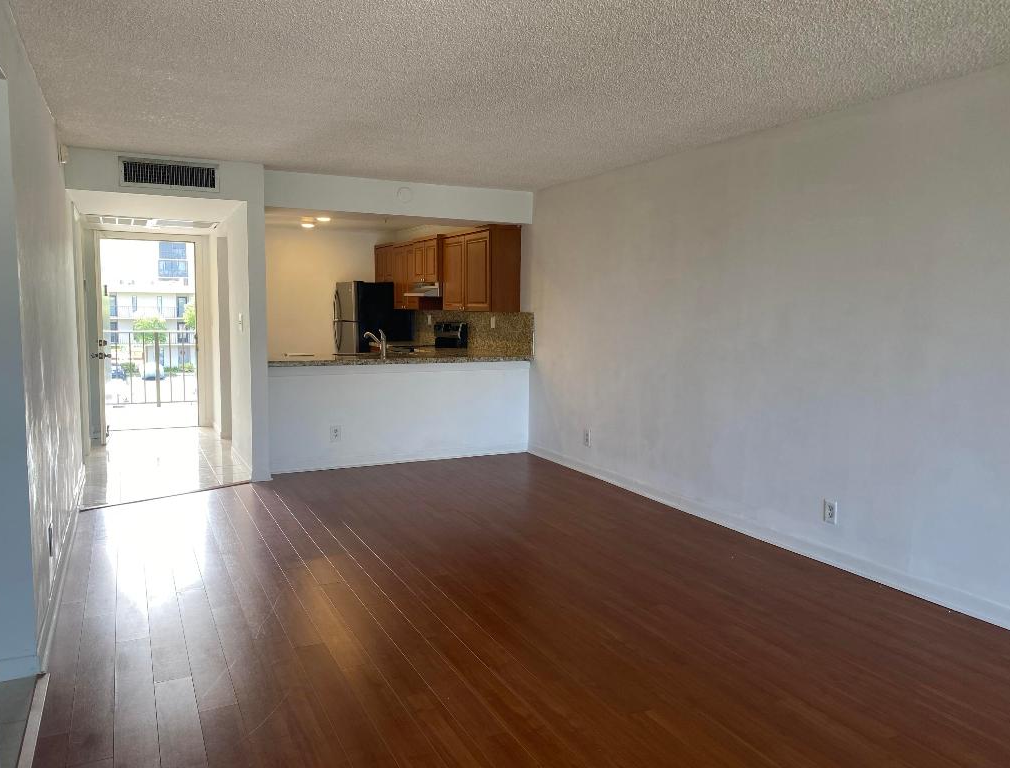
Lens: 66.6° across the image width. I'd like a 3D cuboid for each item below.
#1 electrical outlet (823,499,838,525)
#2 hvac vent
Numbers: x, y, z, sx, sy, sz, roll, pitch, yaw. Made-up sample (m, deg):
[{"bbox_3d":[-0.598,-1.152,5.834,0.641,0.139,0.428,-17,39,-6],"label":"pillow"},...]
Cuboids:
[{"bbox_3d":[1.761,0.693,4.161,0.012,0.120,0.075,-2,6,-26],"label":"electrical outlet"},{"bbox_3d":[-2.397,-1.496,5.516,0.655,0.199,0.020,-2,6,-26],"label":"hvac vent"}]

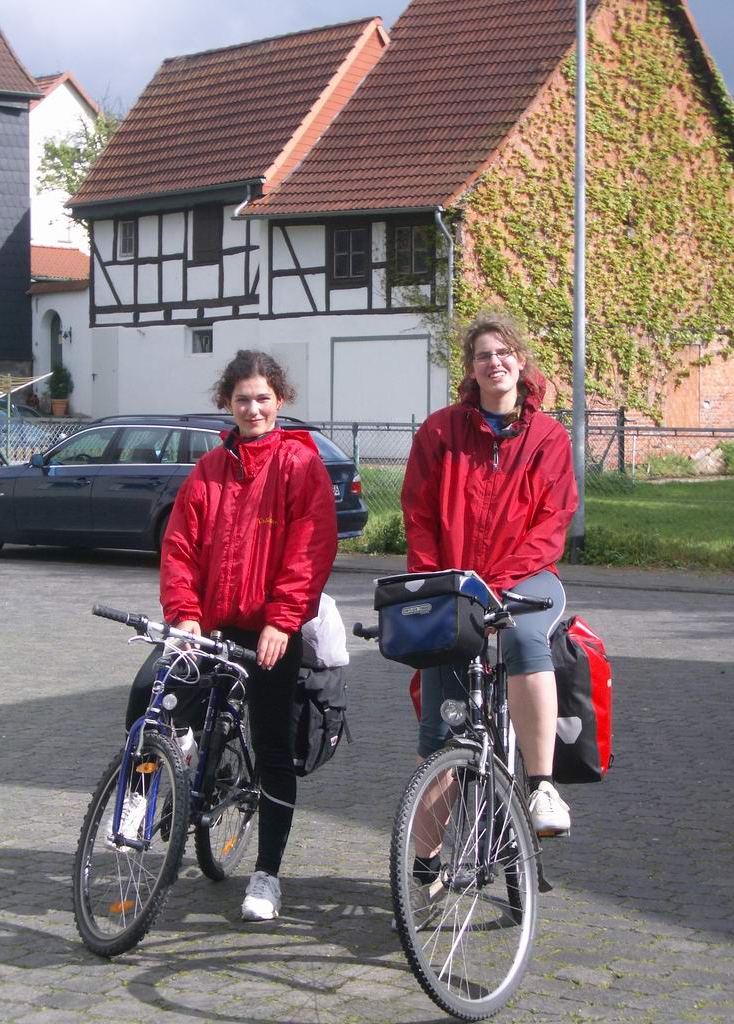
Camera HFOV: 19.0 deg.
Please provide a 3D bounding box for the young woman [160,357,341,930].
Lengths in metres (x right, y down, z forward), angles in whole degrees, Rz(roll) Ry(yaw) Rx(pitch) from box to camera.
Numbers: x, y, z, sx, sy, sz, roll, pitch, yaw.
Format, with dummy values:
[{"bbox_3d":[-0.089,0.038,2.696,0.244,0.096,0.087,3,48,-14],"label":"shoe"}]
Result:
[{"bbox_3d":[-0.383,0.370,6.620,0.600,1.710,0.560,0,3,7],"label":"young woman"}]

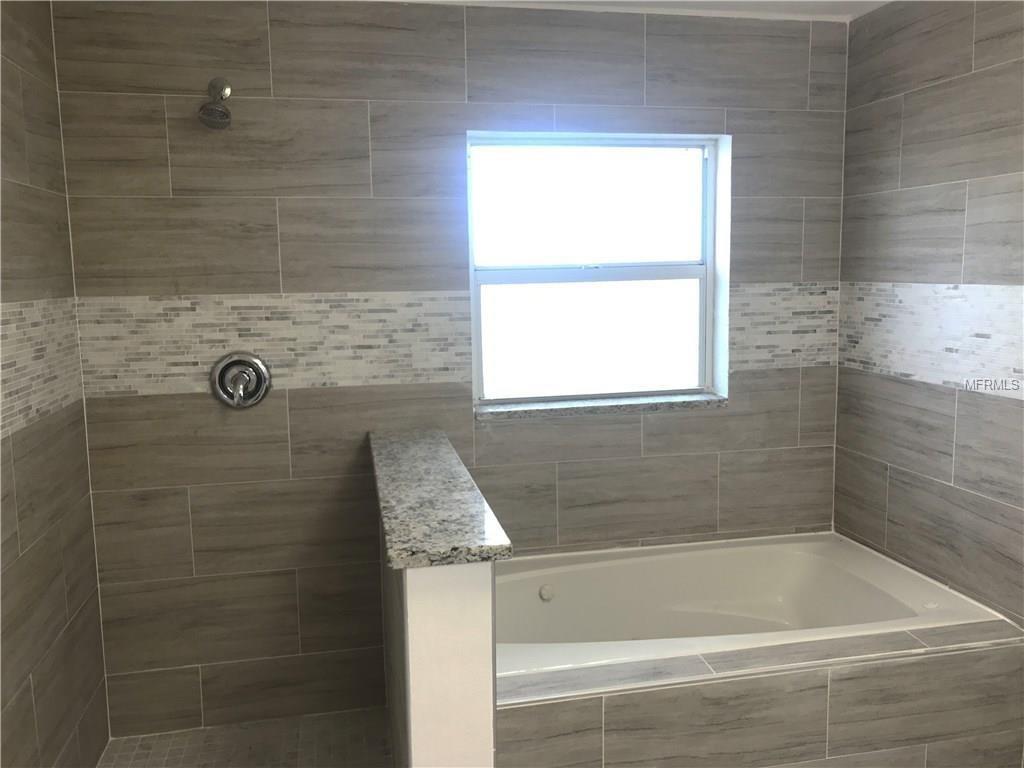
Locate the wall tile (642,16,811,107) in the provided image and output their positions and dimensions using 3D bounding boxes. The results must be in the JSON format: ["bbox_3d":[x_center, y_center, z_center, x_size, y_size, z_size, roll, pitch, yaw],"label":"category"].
[{"bbox_3d":[0.745,-1.097,2.841,0.605,0.297,0.010,-2,7,-11],"label":"wall tile"}]

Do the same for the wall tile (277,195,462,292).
[{"bbox_3d":[-0.437,-0.449,2.674,0.599,0.297,0.010,-2,7,-11],"label":"wall tile"}]

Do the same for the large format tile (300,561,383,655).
[{"bbox_3d":[-0.587,0.766,2.844,0.277,0.302,0.010,-2,8,-11],"label":"large format tile"}]

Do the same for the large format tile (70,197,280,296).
[{"bbox_3d":[-1.048,-0.430,2.597,0.610,0.302,0.010,-2,8,-11],"label":"large format tile"}]

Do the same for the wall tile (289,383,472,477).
[{"bbox_3d":[-0.432,0.155,2.799,0.613,0.302,0.010,-2,8,-11],"label":"wall tile"}]

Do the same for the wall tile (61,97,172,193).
[{"bbox_3d":[-1.206,-0.726,2.526,0.297,0.302,0.010,-2,8,-11],"label":"wall tile"}]

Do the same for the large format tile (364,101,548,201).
[{"bbox_3d":[-0.155,-0.764,2.717,0.606,0.301,0.012,-2,8,-12],"label":"large format tile"}]

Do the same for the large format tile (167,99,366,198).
[{"bbox_3d":[-0.745,-0.734,2.576,0.602,0.298,0.010,-2,7,-11],"label":"large format tile"}]

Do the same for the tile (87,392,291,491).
[{"bbox_3d":[-1.036,0.181,2.676,0.614,0.302,0.010,-2,8,-11],"label":"tile"}]

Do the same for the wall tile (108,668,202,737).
[{"bbox_3d":[-1.182,1.055,2.756,0.285,0.222,0.010,-2,8,-11],"label":"wall tile"}]

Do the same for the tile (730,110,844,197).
[{"bbox_3d":[0.972,-0.812,2.948,0.459,0.301,0.012,-2,8,-12],"label":"tile"}]

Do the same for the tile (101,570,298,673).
[{"bbox_3d":[-1.017,0.779,2.730,0.609,0.301,0.012,-2,8,-12],"label":"tile"}]

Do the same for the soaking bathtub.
[{"bbox_3d":[0.561,0.856,2.596,1.504,0.453,0.851,-2,7,-11],"label":"soaking bathtub"}]

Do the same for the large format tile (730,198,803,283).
[{"bbox_3d":[0.907,-0.507,2.946,0.277,0.297,0.010,-2,7,-11],"label":"large format tile"}]

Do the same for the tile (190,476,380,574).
[{"bbox_3d":[-0.732,0.461,2.722,0.601,0.295,0.010,-2,7,-11],"label":"tile"}]

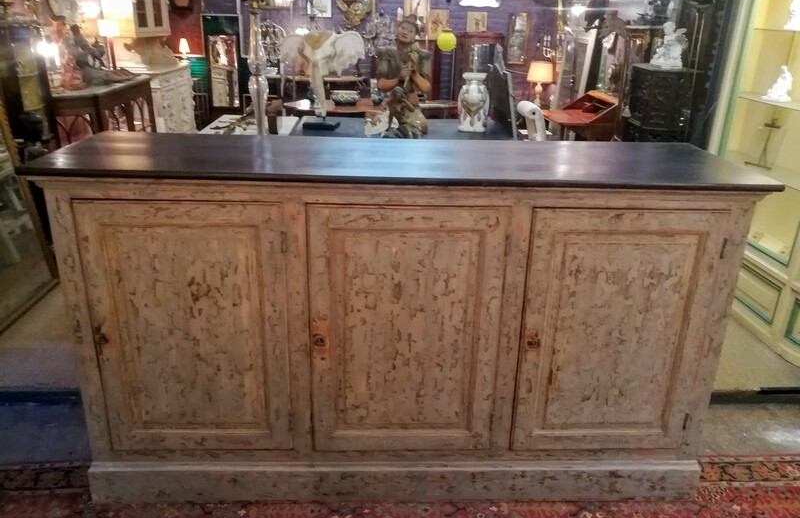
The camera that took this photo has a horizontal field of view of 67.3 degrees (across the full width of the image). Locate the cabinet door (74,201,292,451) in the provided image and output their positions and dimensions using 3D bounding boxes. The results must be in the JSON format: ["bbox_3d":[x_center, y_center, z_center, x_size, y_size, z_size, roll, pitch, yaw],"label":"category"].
[{"bbox_3d":[-0.605,0.221,1.758,0.556,0.812,0.030,1,22,-2],"label":"cabinet door"}]

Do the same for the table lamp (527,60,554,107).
[{"bbox_3d":[1.365,-1.691,5.836,0.266,0.462,0.266,1,22,-2],"label":"table lamp"}]

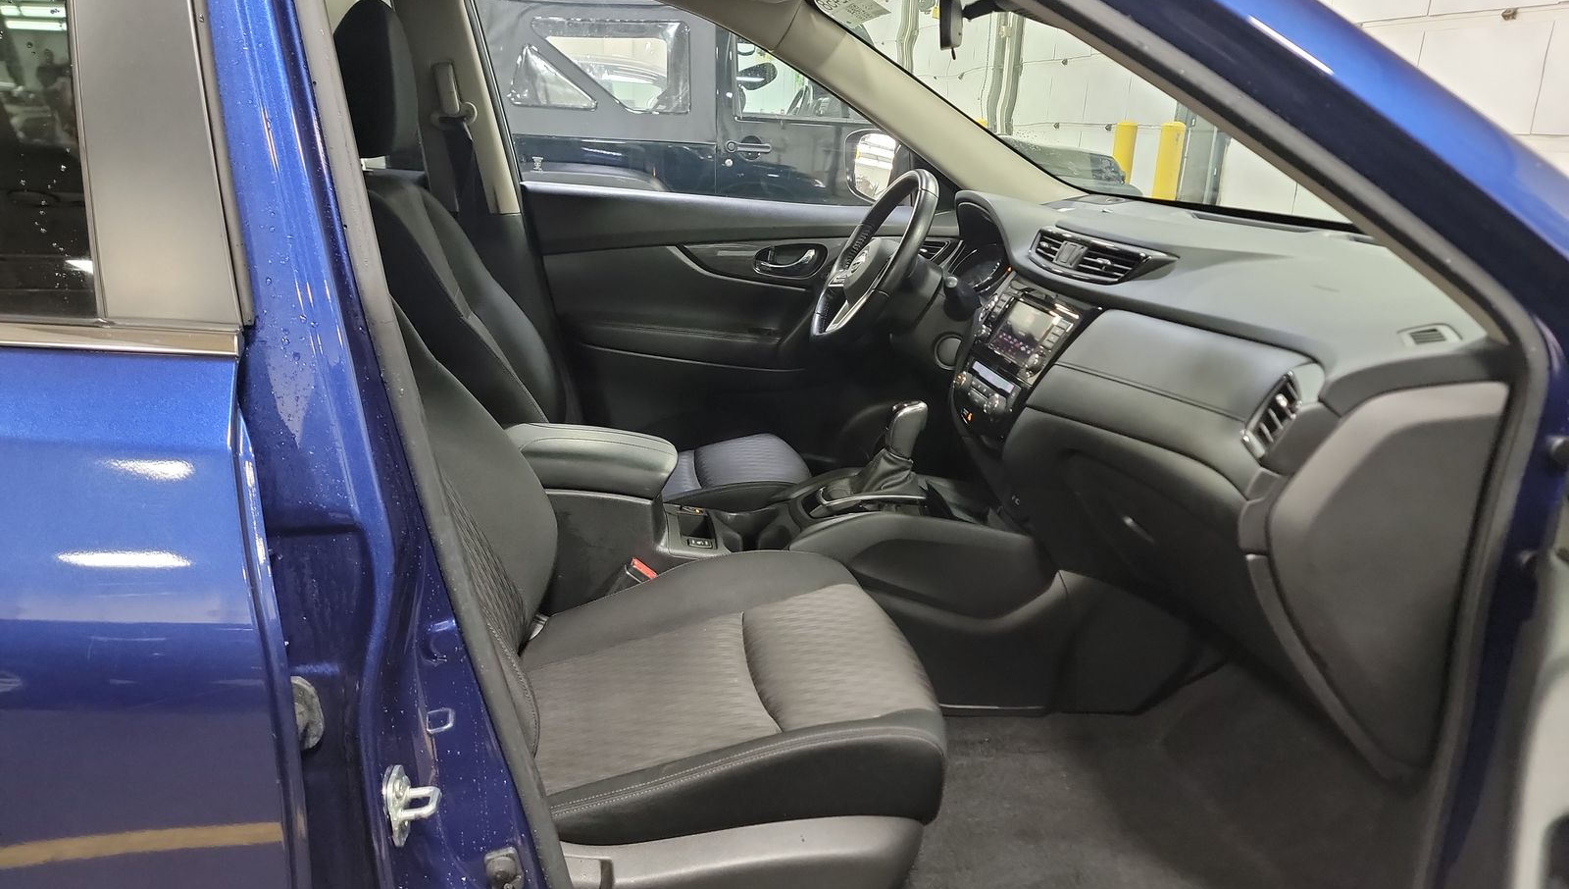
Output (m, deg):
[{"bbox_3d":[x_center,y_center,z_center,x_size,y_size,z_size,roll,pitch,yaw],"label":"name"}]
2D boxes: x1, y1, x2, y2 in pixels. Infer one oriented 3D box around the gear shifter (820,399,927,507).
[{"bbox_3d":[0.137,0.020,1.618,0.180,0.160,0.110,-2,17,-9],"label":"gear shifter"}]

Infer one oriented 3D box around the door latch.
[{"bbox_3d":[-0.273,0.268,0.800,0.041,0.061,0.034,-2,17,-9],"label":"door latch"}]

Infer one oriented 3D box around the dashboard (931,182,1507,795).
[{"bbox_3d":[0.501,-0.112,1.663,0.460,0.490,1.440,-2,17,-9],"label":"dashboard"}]

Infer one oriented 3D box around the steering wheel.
[{"bbox_3d":[0.164,-0.328,1.952,0.100,0.365,0.375,27,10,-16],"label":"steering wheel"}]

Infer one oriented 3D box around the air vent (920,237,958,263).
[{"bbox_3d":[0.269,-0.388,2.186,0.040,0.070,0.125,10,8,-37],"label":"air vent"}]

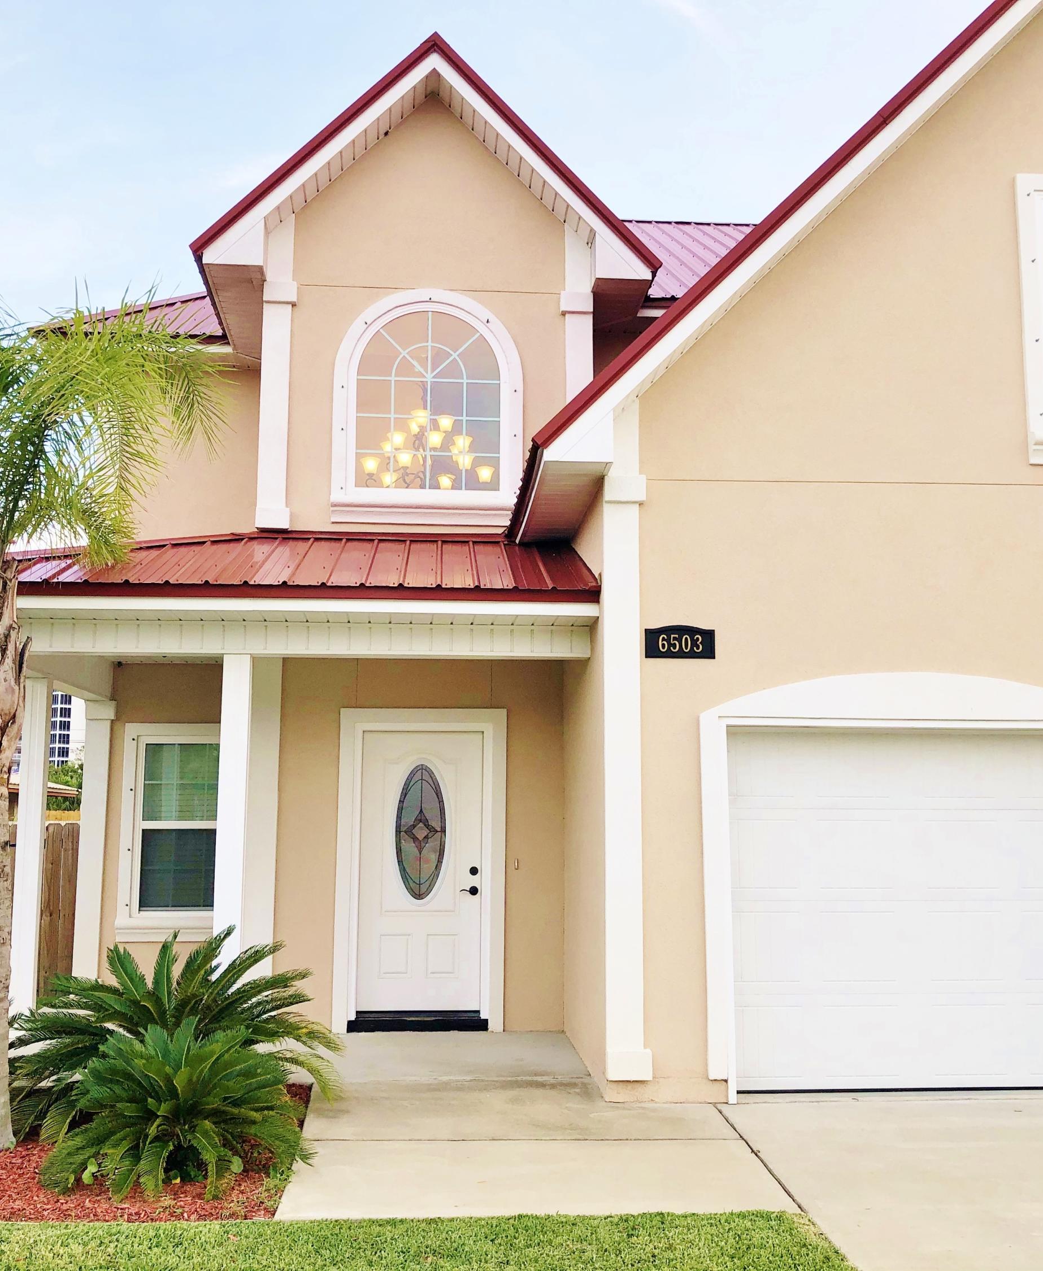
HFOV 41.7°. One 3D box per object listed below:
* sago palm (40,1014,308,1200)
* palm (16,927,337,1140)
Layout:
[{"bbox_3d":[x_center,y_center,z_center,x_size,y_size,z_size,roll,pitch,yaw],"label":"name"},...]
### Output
[{"bbox_3d":[-1.550,2.071,6.137,1.220,0.670,1.200,1,-8,-4],"label":"sago palm"},{"bbox_3d":[-1.750,2.006,7.018,1.690,1.020,1.650,1,-8,-4],"label":"palm"}]

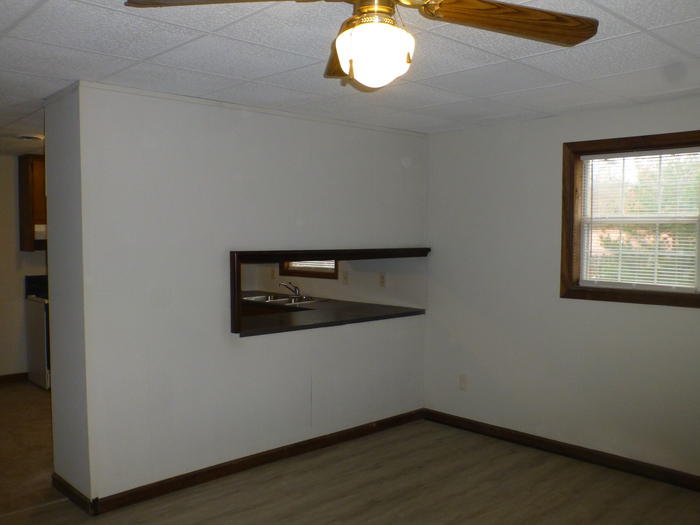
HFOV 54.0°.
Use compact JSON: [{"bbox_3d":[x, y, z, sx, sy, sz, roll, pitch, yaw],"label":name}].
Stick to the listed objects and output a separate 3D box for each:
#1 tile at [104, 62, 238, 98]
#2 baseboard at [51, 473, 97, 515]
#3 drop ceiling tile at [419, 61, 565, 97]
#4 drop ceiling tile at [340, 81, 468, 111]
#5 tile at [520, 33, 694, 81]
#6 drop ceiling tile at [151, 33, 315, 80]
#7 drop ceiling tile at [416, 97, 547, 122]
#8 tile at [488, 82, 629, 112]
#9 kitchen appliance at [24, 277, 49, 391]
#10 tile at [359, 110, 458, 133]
[{"bbox_3d":[-0.979,-0.985,3.721,0.622,0.020,0.622,-3,4,-43],"label":"tile"},{"bbox_3d":[-1.562,1.298,3.899,0.015,0.088,0.610,-2,3,-44],"label":"baseboard"},{"bbox_3d":[0.765,-0.963,3.608,0.610,0.018,0.610,-2,3,-44],"label":"drop ceiling tile"},{"bbox_3d":[0.351,-0.979,4.041,0.610,0.018,0.610,-2,3,-44],"label":"drop ceiling tile"},{"bbox_3d":[1.200,-0.958,3.223,0.622,0.020,0.622,-3,4,-43],"label":"tile"},{"bbox_3d":[-0.557,-0.964,3.269,0.622,0.020,0.622,-3,4,-43],"label":"drop ceiling tile"},{"bbox_3d":[0.805,-1.016,4.552,0.622,0.020,0.622,-3,4,-43],"label":"drop ceiling tile"},{"bbox_3d":[1.211,-0.981,4.033,0.610,0.018,0.610,-2,3,-44],"label":"tile"},{"bbox_3d":[-2.901,0.689,7.245,0.760,1.090,0.650,-3,4,-43],"label":"kitchen appliance"},{"bbox_3d":[0.389,-1.039,5.003,0.622,0.020,0.622,-3,4,-43],"label":"tile"}]

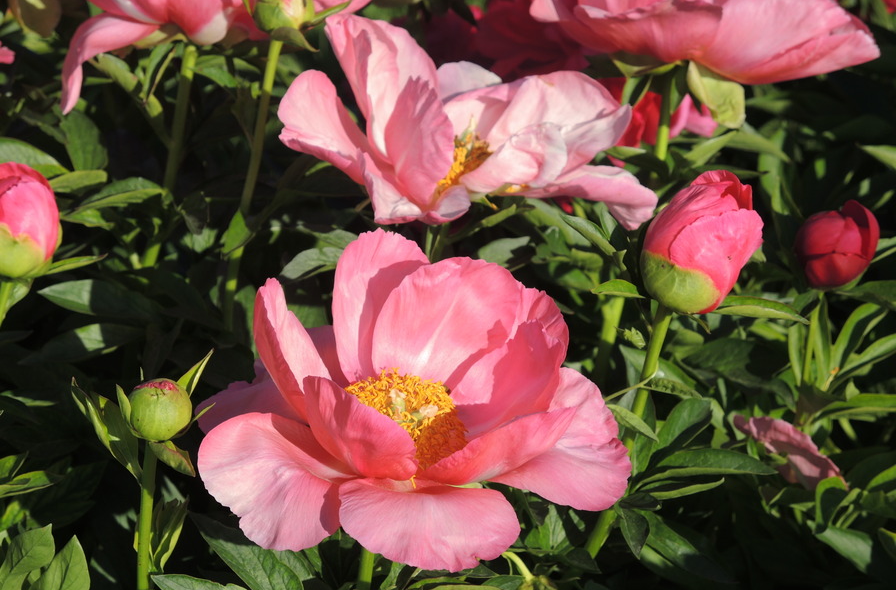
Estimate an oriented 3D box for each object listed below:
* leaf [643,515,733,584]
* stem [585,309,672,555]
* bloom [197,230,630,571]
[{"bbox_3d":[0.101,0.105,1.130,0.049,0.009,0.018,33,42,5],"label":"leaf"},{"bbox_3d":[0.075,0.056,1.130,0.009,0.113,0.009,16,18,-5],"label":"stem"},{"bbox_3d":[-0.012,0.037,1.040,0.164,0.085,0.145,0,28,0],"label":"bloom"}]

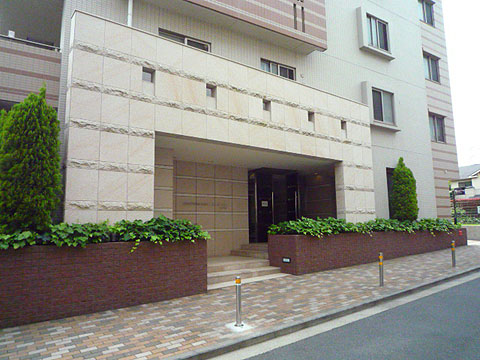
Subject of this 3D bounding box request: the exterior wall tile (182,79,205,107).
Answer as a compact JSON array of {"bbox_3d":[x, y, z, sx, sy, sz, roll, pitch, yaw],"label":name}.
[{"bbox_3d":[-1.031,-1.963,7.803,0.623,0.579,0.040,5,-9,-36],"label":"exterior wall tile"}]

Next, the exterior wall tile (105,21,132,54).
[{"bbox_3d":[-2.427,-2.821,6.894,0.531,0.584,0.040,5,-9,-36],"label":"exterior wall tile"}]

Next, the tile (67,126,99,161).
[{"bbox_3d":[-3.126,-0.709,6.988,0.583,0.642,0.030,5,-9,-36],"label":"tile"}]

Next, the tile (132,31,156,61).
[{"bbox_3d":[-2.063,-2.865,7.458,0.552,0.586,0.050,5,-9,-36],"label":"tile"}]

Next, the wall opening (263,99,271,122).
[{"bbox_3d":[0.648,-1.806,9.129,0.269,0.579,0.210,5,-9,-36],"label":"wall opening"}]

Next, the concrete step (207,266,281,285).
[{"bbox_3d":[-0.057,2.275,8.255,2.410,0.160,0.380,5,-9,-36],"label":"concrete step"}]

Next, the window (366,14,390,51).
[{"bbox_3d":[5.334,-5.665,13.415,1.317,1.245,0.120,4,-9,-32],"label":"window"}]

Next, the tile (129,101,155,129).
[{"bbox_3d":[-2.049,-1.354,7.273,0.552,0.600,0.050,5,-9,-36],"label":"tile"}]

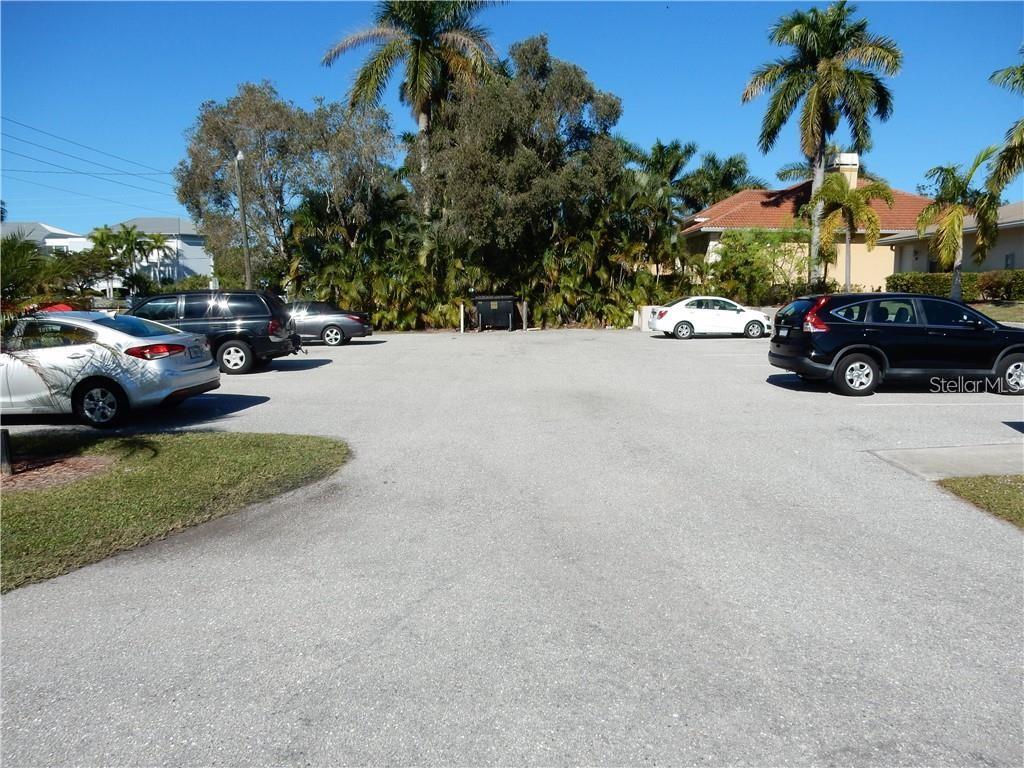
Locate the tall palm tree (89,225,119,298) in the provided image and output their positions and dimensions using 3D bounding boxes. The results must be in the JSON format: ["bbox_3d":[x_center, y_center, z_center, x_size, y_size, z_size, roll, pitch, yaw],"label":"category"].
[{"bbox_3d":[-35.848,-10.469,65.181,2.800,7.045,2.800,0,7,0],"label":"tall palm tree"}]

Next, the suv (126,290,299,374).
[{"bbox_3d":[-7.425,-1.186,16.512,4.900,1.810,1.890,-1,7,-8],"label":"suv"}]

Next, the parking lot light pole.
[{"bbox_3d":[-11.016,-5.870,30.505,0.360,7.214,0.360,0,7,0],"label":"parking lot light pole"}]

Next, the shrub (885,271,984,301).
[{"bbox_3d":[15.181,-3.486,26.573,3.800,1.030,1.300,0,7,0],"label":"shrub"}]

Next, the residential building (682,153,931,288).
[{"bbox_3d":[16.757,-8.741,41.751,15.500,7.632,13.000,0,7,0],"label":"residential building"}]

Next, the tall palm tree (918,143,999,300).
[{"bbox_3d":[17.484,-6.228,28.964,3.300,5.960,3.100,0,7,0],"label":"tall palm tree"}]

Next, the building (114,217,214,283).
[{"bbox_3d":[-37.459,-13.260,78.940,12.000,10.200,10.500,1,7,12],"label":"building"}]

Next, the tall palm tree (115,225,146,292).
[{"bbox_3d":[-33.511,-10.424,65.207,3.000,7.144,3.000,0,7,0],"label":"tall palm tree"}]

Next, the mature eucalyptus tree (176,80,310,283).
[{"bbox_3d":[-13.009,-8.672,35.694,6.500,11.273,6.300,0,7,0],"label":"mature eucalyptus tree"}]

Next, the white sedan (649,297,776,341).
[{"bbox_3d":[7.383,-2.471,27.424,4.400,1.517,1.735,0,7,0],"label":"white sedan"}]

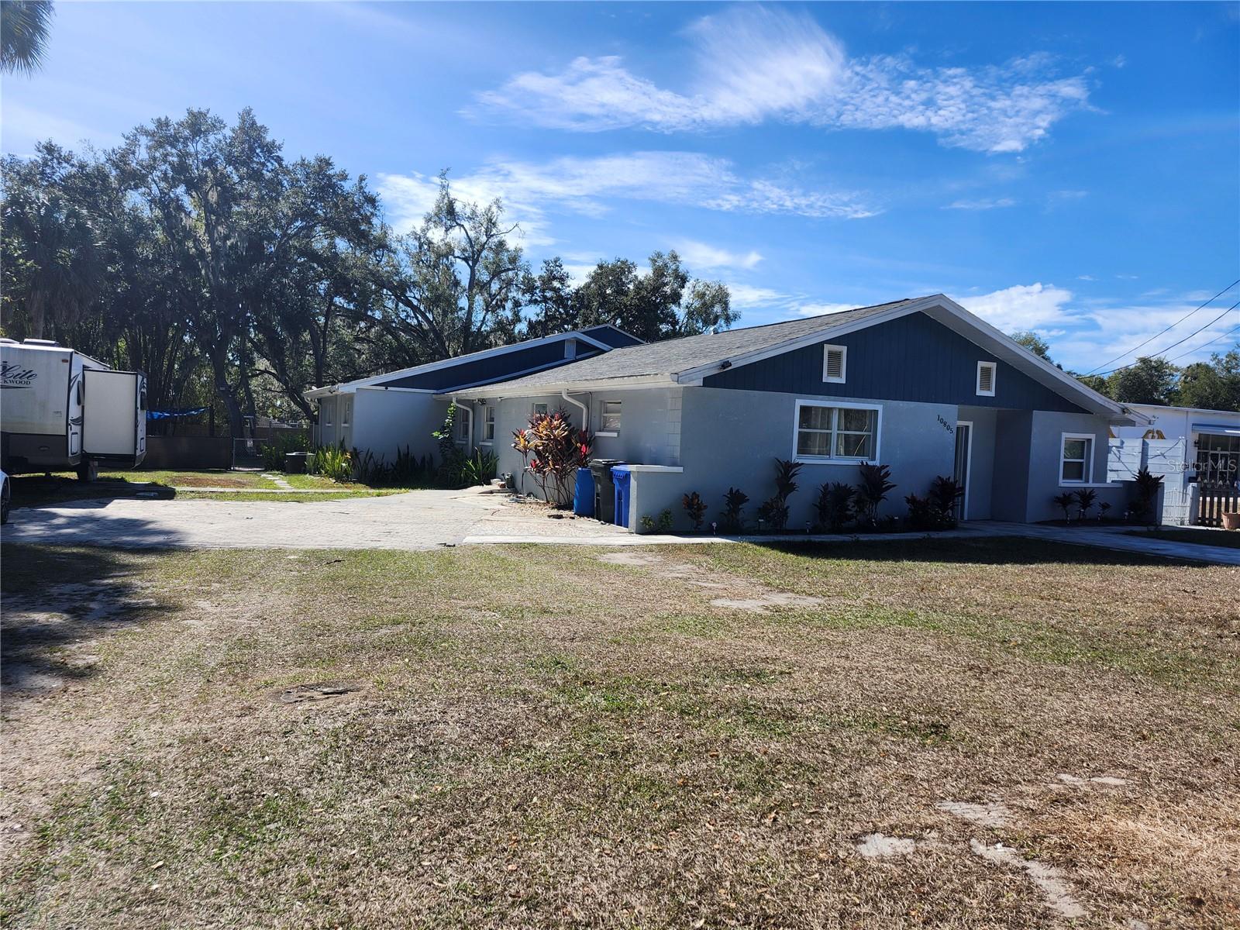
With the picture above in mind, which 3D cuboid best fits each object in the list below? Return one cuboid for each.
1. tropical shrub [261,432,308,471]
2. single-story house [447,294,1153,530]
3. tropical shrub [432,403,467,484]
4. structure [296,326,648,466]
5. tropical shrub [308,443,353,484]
[{"bbox_3d":[-11.244,-0.438,27.600,1.500,1.300,1.300,1,3,-27],"label":"tropical shrub"},{"bbox_3d":[3.363,-1.362,22.396,12.900,4.530,14.020,1,3,-27],"label":"single-story house"},{"bbox_3d":[-5.049,-0.617,24.400,1.000,2.300,0.900,1,3,-27],"label":"tropical shrub"},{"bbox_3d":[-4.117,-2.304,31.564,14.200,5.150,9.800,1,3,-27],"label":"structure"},{"bbox_3d":[-8.248,-0.055,23.500,1.250,1.100,1.200,1,3,-27],"label":"tropical shrub"}]

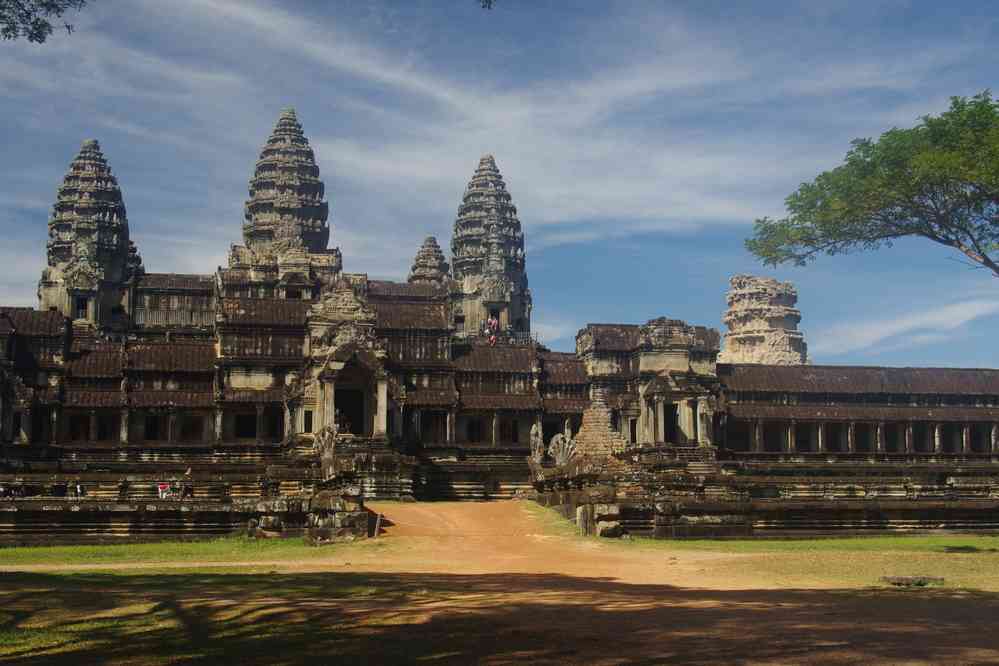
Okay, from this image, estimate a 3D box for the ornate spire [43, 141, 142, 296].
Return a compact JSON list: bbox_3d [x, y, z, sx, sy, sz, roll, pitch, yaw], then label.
[{"bbox_3d":[-49.446,-13.797,164.379,9.300,19.960,9.300,1,-8,-12],"label":"ornate spire"}]

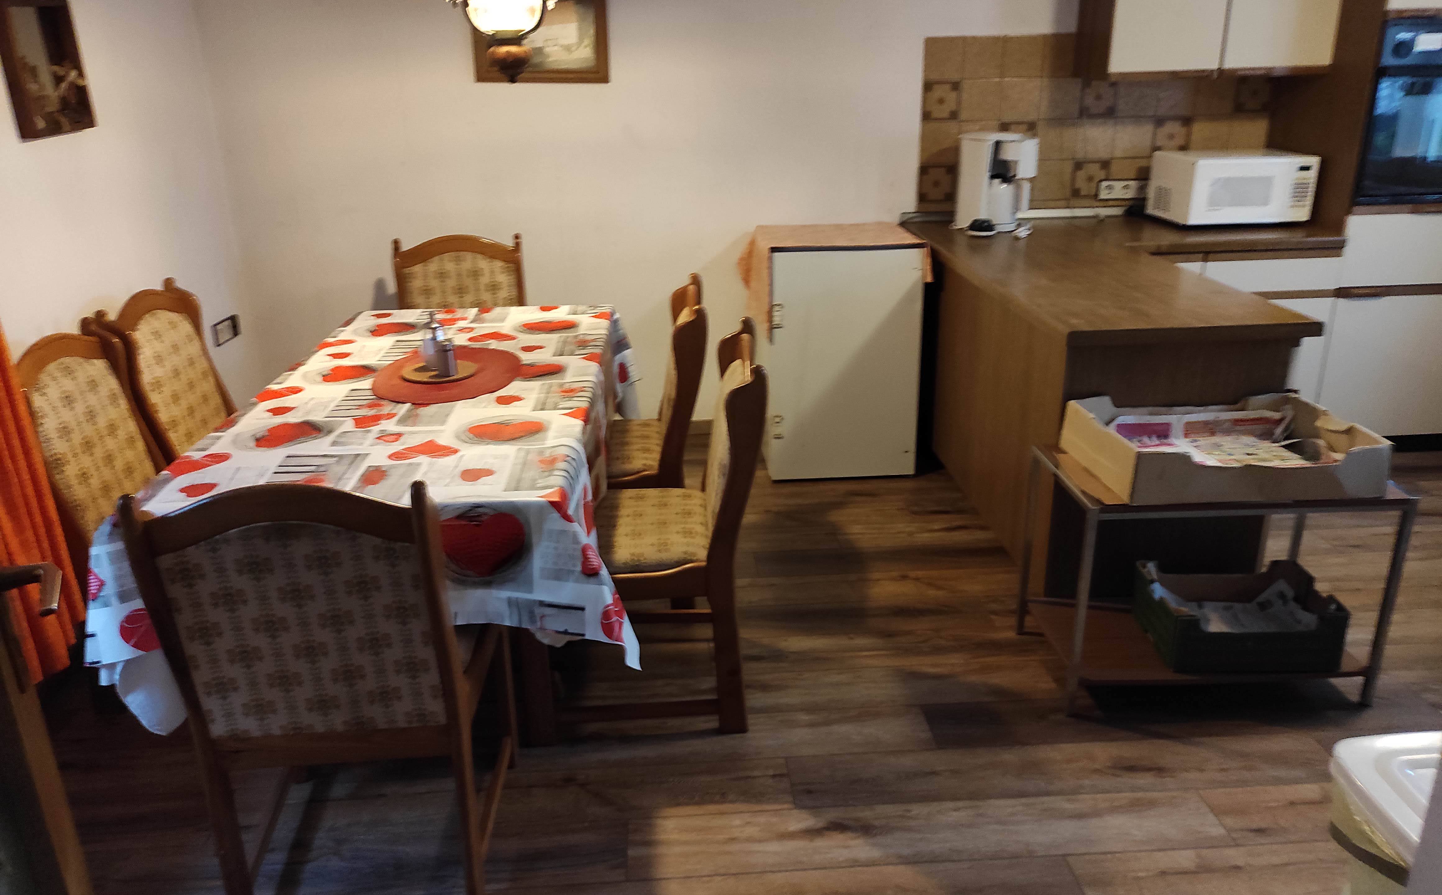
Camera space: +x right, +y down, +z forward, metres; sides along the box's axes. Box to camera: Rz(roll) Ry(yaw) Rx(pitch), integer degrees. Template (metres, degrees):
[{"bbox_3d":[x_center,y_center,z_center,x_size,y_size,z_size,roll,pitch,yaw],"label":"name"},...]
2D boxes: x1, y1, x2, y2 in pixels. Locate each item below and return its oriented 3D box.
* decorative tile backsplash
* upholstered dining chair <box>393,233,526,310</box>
[{"bbox_3d":[1.441,-1.242,3.980,1.365,0.635,0.015,-2,20,-2],"label":"decorative tile backsplash"},{"bbox_3d":[-0.944,-0.290,3.761,0.490,0.875,0.560,-3,20,-5],"label":"upholstered dining chair"}]

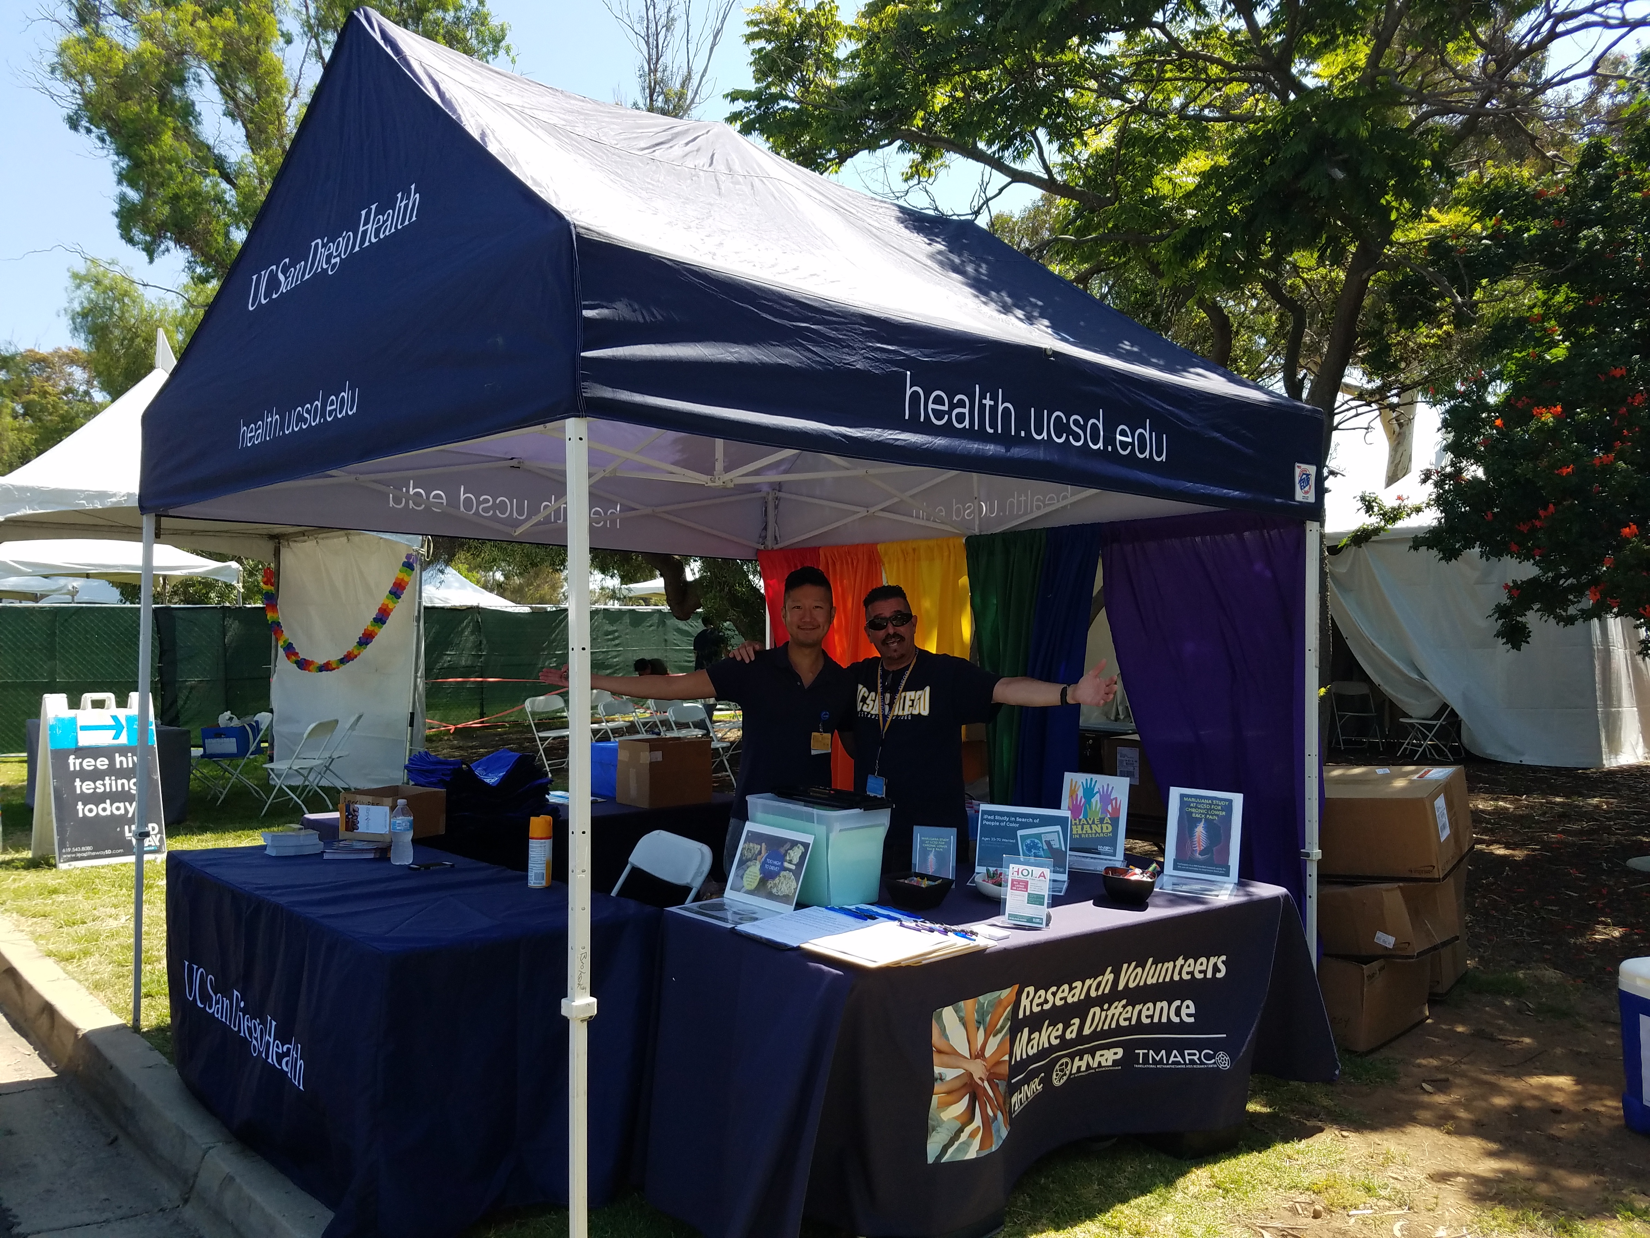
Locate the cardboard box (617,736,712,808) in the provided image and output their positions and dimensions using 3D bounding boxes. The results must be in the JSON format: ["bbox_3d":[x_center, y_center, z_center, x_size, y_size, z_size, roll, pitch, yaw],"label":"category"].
[{"bbox_3d":[-0.693,0.666,5.402,0.326,0.270,0.250,1,-1,-40],"label":"cardboard box"}]

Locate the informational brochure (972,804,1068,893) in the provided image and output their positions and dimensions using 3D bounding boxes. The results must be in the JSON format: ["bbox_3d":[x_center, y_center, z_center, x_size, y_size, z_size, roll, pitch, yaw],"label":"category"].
[{"bbox_3d":[0.592,0.689,3.747,0.280,0.210,0.170,0,-1,17],"label":"informational brochure"}]

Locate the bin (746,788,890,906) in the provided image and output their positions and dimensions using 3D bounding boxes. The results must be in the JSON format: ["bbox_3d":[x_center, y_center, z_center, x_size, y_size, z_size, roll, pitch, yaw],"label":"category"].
[{"bbox_3d":[-0.013,0.637,3.490,0.240,0.272,0.365,1,-1,-43],"label":"bin"}]

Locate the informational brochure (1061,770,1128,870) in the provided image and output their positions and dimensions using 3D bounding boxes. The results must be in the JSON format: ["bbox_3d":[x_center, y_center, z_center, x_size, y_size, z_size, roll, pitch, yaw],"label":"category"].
[{"bbox_3d":[0.847,0.634,3.890,0.218,0.262,0.150,0,-1,27],"label":"informational brochure"}]

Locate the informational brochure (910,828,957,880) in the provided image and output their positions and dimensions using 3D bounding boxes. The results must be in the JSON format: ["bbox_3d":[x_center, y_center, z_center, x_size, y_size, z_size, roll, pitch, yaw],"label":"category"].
[{"bbox_3d":[0.311,0.679,3.549,0.128,0.172,0.060,0,-1,19],"label":"informational brochure"}]

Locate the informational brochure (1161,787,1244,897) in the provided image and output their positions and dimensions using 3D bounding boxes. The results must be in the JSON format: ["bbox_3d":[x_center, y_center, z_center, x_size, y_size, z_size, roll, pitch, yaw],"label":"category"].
[{"bbox_3d":[1.127,0.662,3.722,0.220,0.268,0.190,0,-1,25],"label":"informational brochure"}]

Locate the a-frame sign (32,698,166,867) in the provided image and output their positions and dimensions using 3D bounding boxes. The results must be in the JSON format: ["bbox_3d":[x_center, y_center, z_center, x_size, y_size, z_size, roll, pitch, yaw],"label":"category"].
[{"bbox_3d":[-4.744,1.018,8.144,0.620,1.080,0.660,1,-1,-39],"label":"a-frame sign"}]

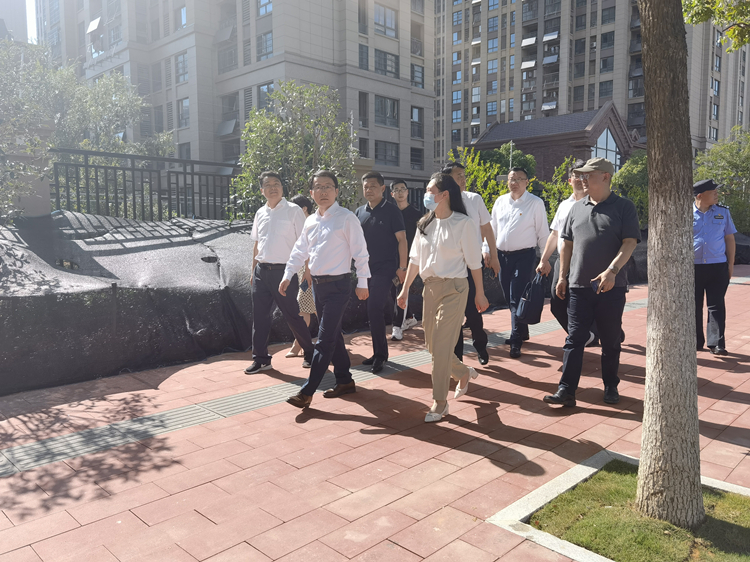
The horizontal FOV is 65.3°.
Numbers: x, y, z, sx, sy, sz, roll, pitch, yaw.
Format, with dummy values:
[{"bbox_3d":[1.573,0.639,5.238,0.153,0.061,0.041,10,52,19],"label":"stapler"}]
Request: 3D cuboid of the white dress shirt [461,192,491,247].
[{"bbox_3d":[0.749,-0.484,5.120,0.500,0.650,0.320,4,8,30],"label":"white dress shirt"}]

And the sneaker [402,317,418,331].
[{"bbox_3d":[0.410,0.494,6.750,0.115,0.140,0.280,5,9,38],"label":"sneaker"}]

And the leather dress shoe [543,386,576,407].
[{"bbox_3d":[1.299,0.806,4.118,0.285,0.120,0.105,13,-3,-32],"label":"leather dress shoe"}]

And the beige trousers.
[{"bbox_3d":[0.516,0.408,4.220,0.350,0.870,0.380,4,7,32],"label":"beige trousers"}]

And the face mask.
[{"bbox_3d":[0.384,-0.530,3.900,0.080,0.120,0.120,-2,6,-24],"label":"face mask"}]

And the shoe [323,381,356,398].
[{"bbox_3d":[-0.278,0.846,4.580,0.290,0.115,0.105,-3,7,-29],"label":"shoe"}]

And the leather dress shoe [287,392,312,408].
[{"bbox_3d":[-0.513,0.800,4.021,0.105,0.115,0.280,3,-12,32],"label":"leather dress shoe"}]

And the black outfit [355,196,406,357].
[{"bbox_3d":[0.021,0.006,5.197,0.500,1.440,0.380,3,6,31],"label":"black outfit"}]

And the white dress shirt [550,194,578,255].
[{"bbox_3d":[1.868,-0.519,5.420,0.480,0.620,0.330,5,7,35],"label":"white dress shirt"}]

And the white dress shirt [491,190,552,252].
[{"bbox_3d":[1.399,-0.570,5.700,0.540,0.610,0.340,4,7,32],"label":"white dress shirt"}]

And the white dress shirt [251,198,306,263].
[{"bbox_3d":[-0.831,-0.440,5.090,0.490,0.580,0.280,4,6,35],"label":"white dress shirt"}]

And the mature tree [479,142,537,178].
[{"bbox_3d":[5.750,-3.441,25.000,2.800,4.400,2.700,0,6,0],"label":"mature tree"}]

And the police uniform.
[{"bbox_3d":[3.393,-0.140,5.949,0.540,1.730,0.370,3,6,32],"label":"police uniform"}]

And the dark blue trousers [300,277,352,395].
[{"bbox_3d":[-0.333,0.393,4.284,0.370,0.880,0.540,5,7,43],"label":"dark blue trousers"}]

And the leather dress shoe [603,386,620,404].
[{"bbox_3d":[1.759,0.815,4.350,0.115,0.125,0.290,3,7,23],"label":"leather dress shoe"}]

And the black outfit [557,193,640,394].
[{"bbox_3d":[1.681,0.086,4.380,0.550,1.480,0.380,5,8,38],"label":"black outfit"}]

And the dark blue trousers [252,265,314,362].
[{"bbox_3d":[-0.814,0.293,5.200,0.420,0.910,0.550,5,9,40],"label":"dark blue trousers"}]

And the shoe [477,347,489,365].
[{"bbox_3d":[1.001,0.690,5.420,0.110,0.130,0.280,2,6,12],"label":"shoe"}]

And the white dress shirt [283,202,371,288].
[{"bbox_3d":[-0.373,-0.273,4.500,0.560,0.640,0.360,5,8,37],"label":"white dress shirt"}]

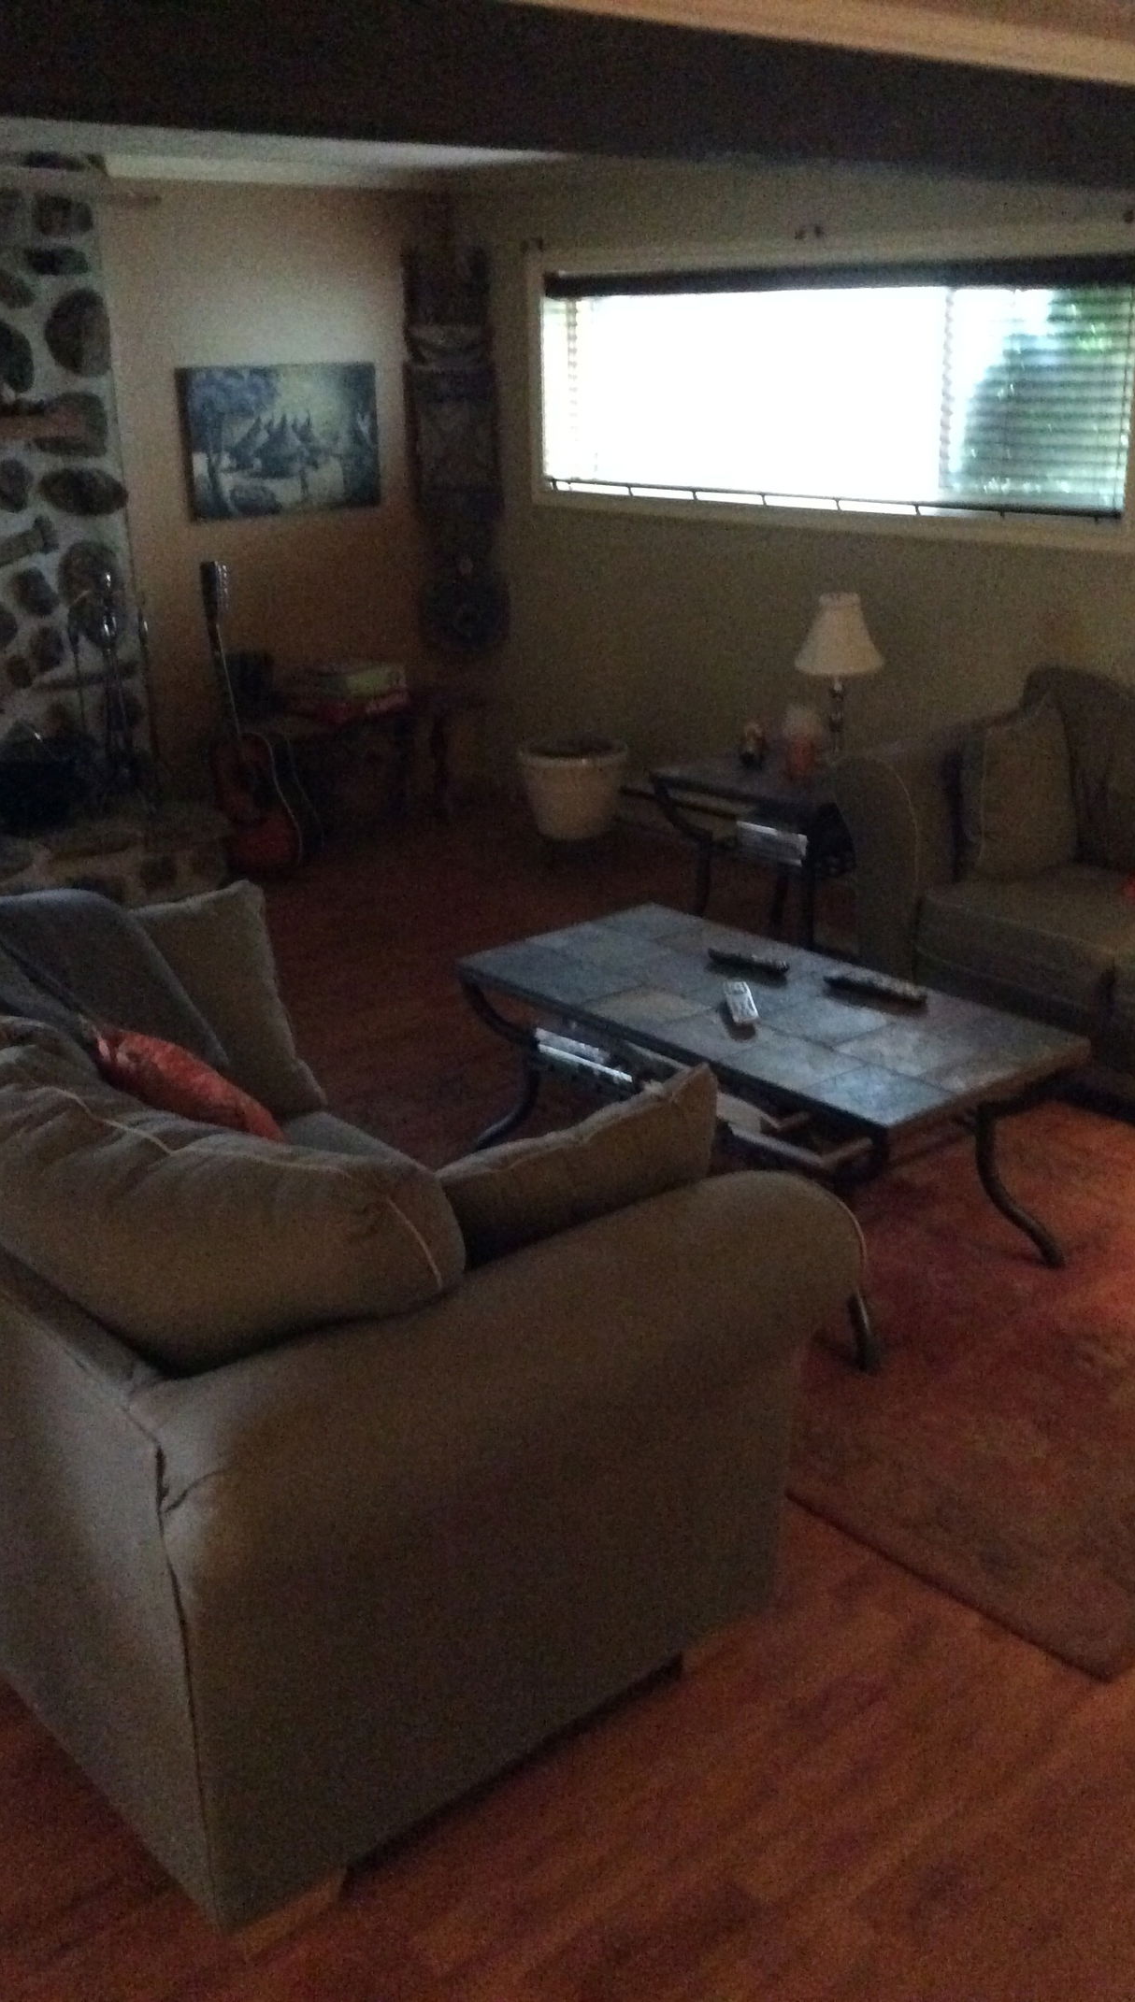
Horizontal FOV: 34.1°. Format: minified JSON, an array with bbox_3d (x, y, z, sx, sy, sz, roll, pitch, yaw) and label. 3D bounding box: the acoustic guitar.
[{"bbox_3d":[-1.048,-0.907,6.011,0.395,1.030,0.125,3,20,34],"label":"acoustic guitar"}]

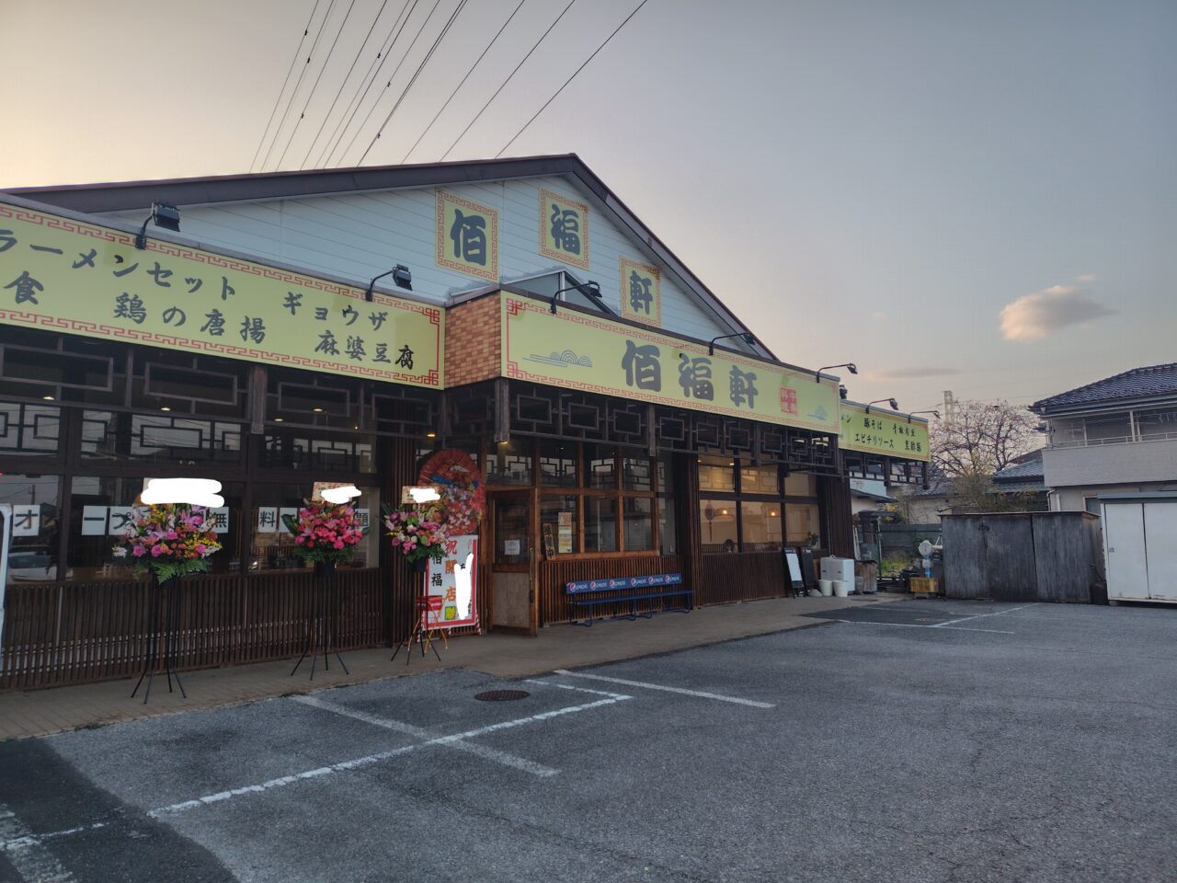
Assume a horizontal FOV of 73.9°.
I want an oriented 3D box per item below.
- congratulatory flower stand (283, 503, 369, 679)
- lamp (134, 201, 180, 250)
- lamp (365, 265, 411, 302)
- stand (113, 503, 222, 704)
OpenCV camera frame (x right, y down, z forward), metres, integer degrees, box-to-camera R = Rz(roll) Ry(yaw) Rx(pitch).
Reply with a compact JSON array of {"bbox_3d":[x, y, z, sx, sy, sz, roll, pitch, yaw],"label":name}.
[{"bbox_3d":[-2.849,1.567,8.462,0.580,1.855,0.840,-7,-9,44],"label":"congratulatory flower stand"},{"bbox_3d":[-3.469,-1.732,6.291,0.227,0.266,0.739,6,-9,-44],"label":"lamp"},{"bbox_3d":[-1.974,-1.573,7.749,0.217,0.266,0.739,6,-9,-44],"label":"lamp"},{"bbox_3d":[-3.763,1.380,6.990,0.894,1.767,0.665,6,-9,-44],"label":"stand"}]

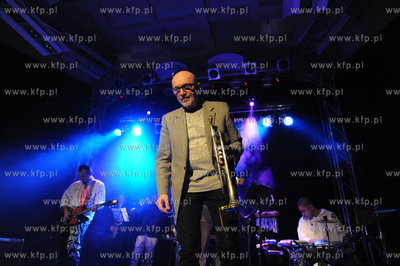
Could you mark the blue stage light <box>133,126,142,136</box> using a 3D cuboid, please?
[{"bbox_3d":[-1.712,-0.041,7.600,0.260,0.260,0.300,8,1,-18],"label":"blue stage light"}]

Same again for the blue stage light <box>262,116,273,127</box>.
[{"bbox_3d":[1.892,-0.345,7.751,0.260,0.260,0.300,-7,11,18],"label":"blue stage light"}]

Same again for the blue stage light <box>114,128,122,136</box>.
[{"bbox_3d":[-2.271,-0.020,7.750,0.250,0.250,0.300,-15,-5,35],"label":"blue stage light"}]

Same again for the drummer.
[{"bbox_3d":[1.217,1.312,2.917,0.620,1.250,0.750,-19,-33,37],"label":"drummer"}]

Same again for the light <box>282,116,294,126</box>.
[{"bbox_3d":[2.428,-0.341,7.723,0.260,0.260,0.300,4,12,-4],"label":"light"}]

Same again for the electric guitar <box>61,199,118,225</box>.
[{"bbox_3d":[-1.353,0.972,3.414,0.970,0.330,0.070,-23,-35,18],"label":"electric guitar"}]

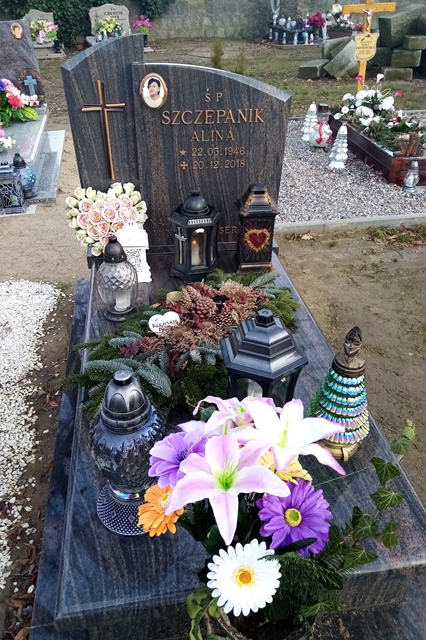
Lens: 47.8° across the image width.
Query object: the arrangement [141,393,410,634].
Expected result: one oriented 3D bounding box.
[{"bbox_3d":[0.089,0.287,0.710,0.350,0.410,0.290,8,33,10],"label":"arrangement"}]

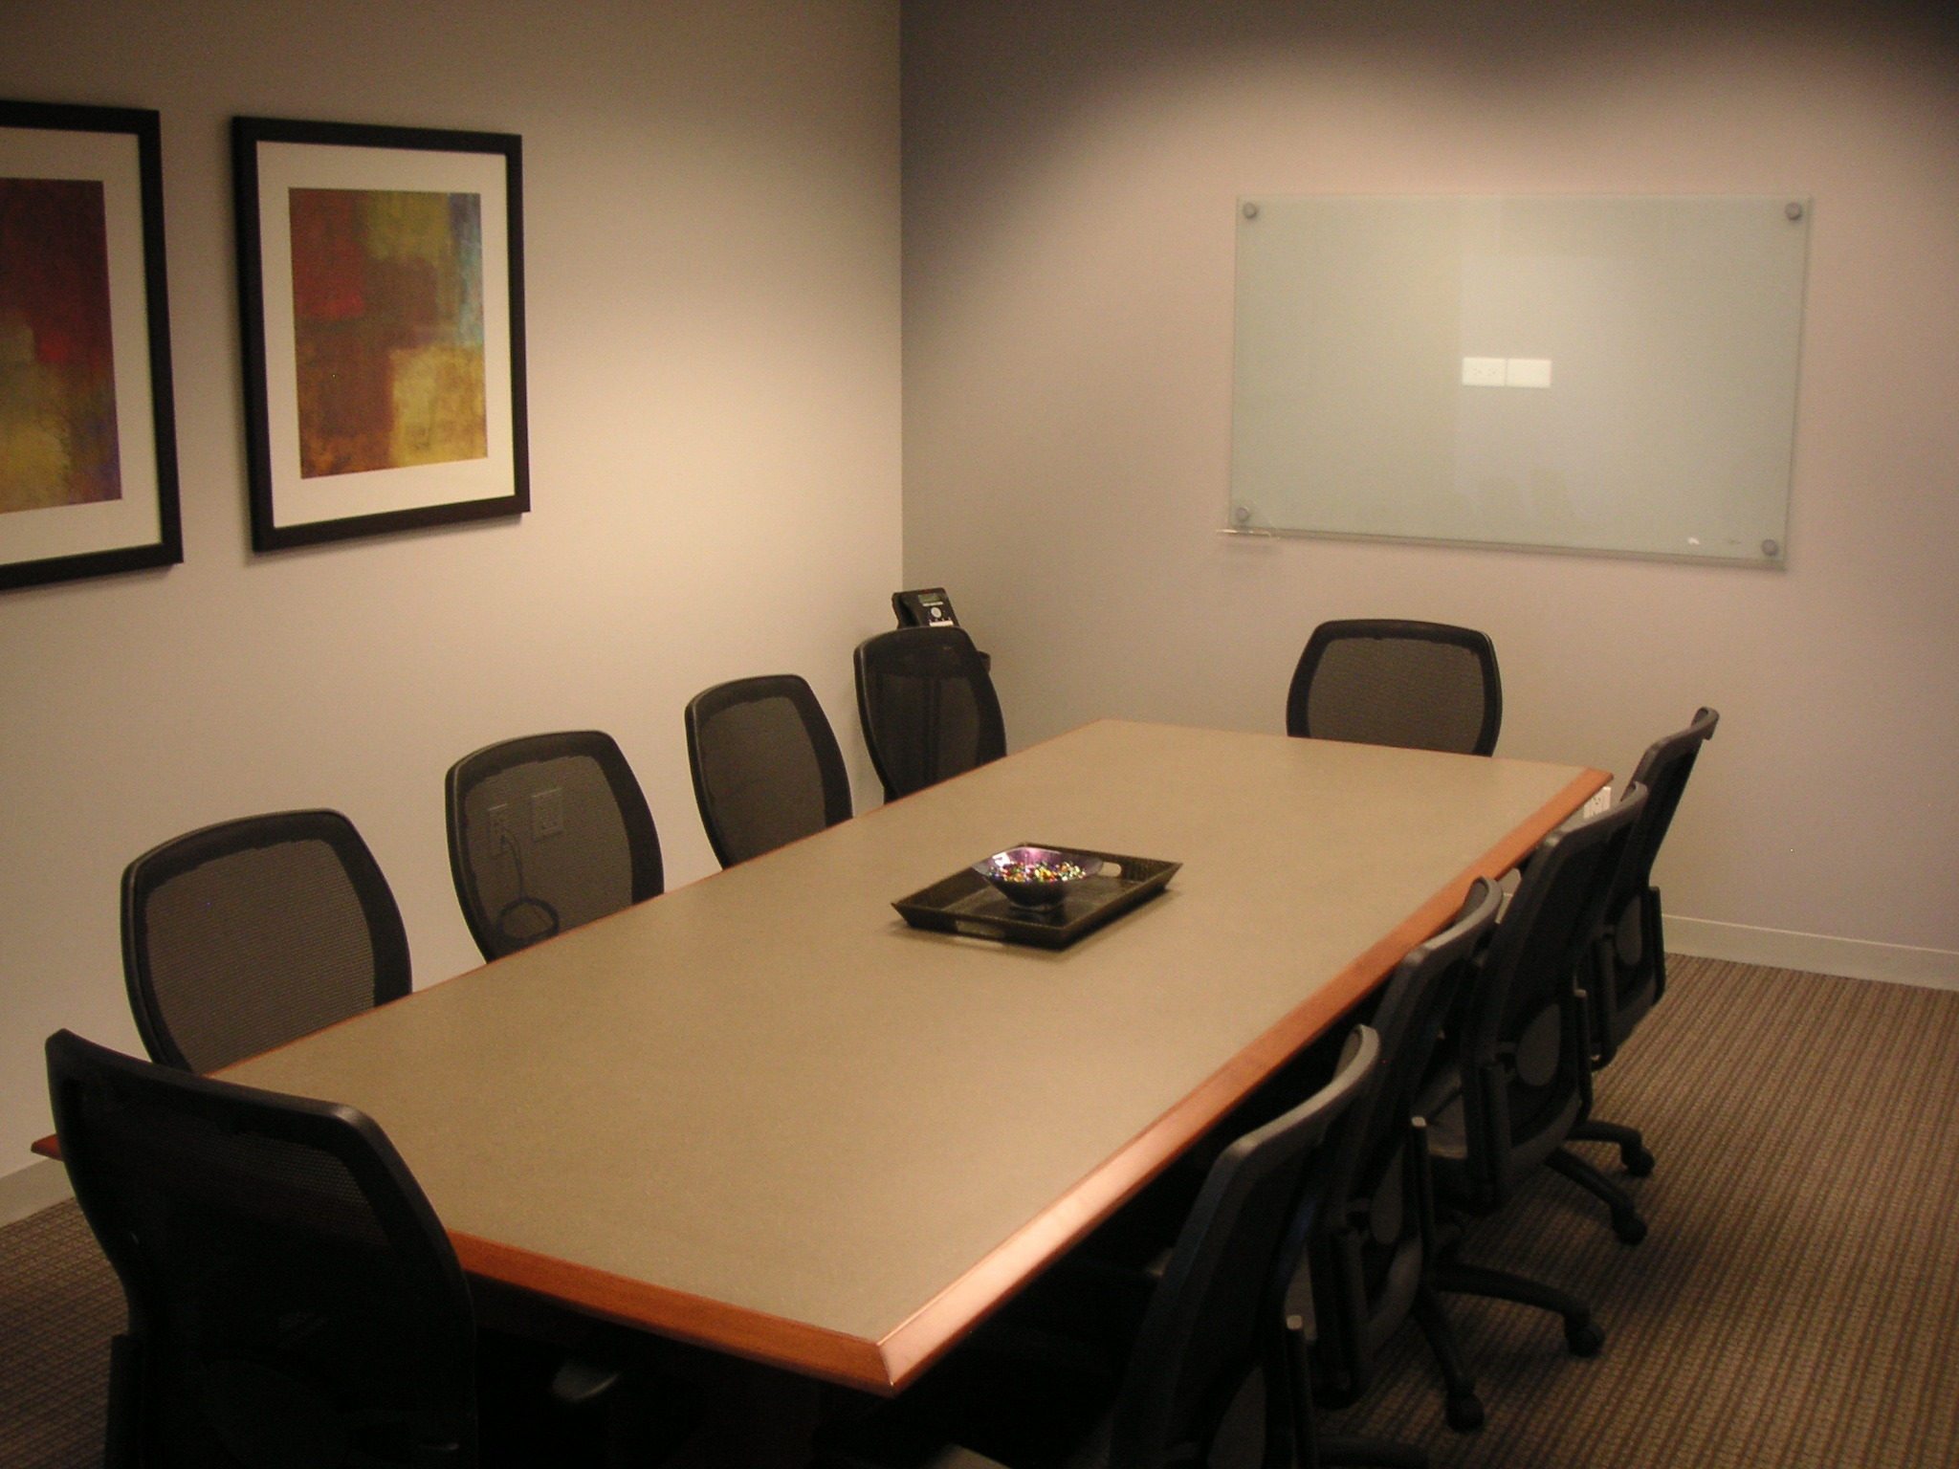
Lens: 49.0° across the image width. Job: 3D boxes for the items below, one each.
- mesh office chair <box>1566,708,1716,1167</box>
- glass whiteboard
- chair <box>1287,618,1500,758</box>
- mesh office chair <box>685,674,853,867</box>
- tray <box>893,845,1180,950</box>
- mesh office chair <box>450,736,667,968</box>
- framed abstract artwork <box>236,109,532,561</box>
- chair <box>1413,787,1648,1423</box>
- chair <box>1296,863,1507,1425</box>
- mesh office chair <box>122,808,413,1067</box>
[{"bbox_3d":[1.101,0.409,4.202,0.630,0.986,0.620,8,14,32],"label":"mesh office chair"},{"bbox_3d":[1.389,-0.957,5.745,1.512,0.920,0.025,7,13,27],"label":"glass whiteboard"},{"bbox_3d":[0.906,0.248,5.032,0.620,0.961,0.630,6,13,25],"label":"chair"},{"bbox_3d":[-0.245,0.400,4.247,0.630,0.964,0.620,6,13,26],"label":"mesh office chair"},{"bbox_3d":[0.102,0.258,3.446,0.296,0.042,0.433,7,13,27],"label":"tray"},{"bbox_3d":[-0.566,0.510,3.708,0.630,0.961,0.620,7,13,28],"label":"mesh office chair"},{"bbox_3d":[-1.267,-0.864,4.660,0.030,0.852,0.861,7,13,27],"label":"framed abstract artwork"},{"bbox_3d":[0.746,0.542,3.569,0.630,0.976,0.620,8,14,32],"label":"chair"},{"bbox_3d":[0.378,0.664,2.989,0.630,0.967,0.620,6,13,24],"label":"chair"},{"bbox_3d":[-0.856,0.633,3.098,0.630,0.963,0.620,6,13,26],"label":"mesh office chair"}]

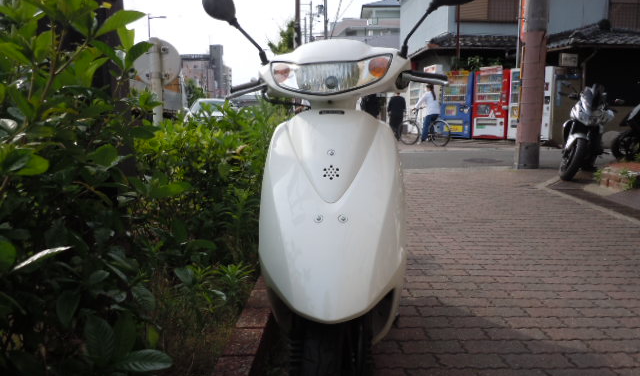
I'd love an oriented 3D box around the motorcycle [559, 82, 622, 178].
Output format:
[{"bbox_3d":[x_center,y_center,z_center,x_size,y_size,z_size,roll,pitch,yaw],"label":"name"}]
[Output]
[{"bbox_3d":[3.467,-0.749,6.745,0.750,1.150,2.000,6,10,36],"label":"motorcycle"}]

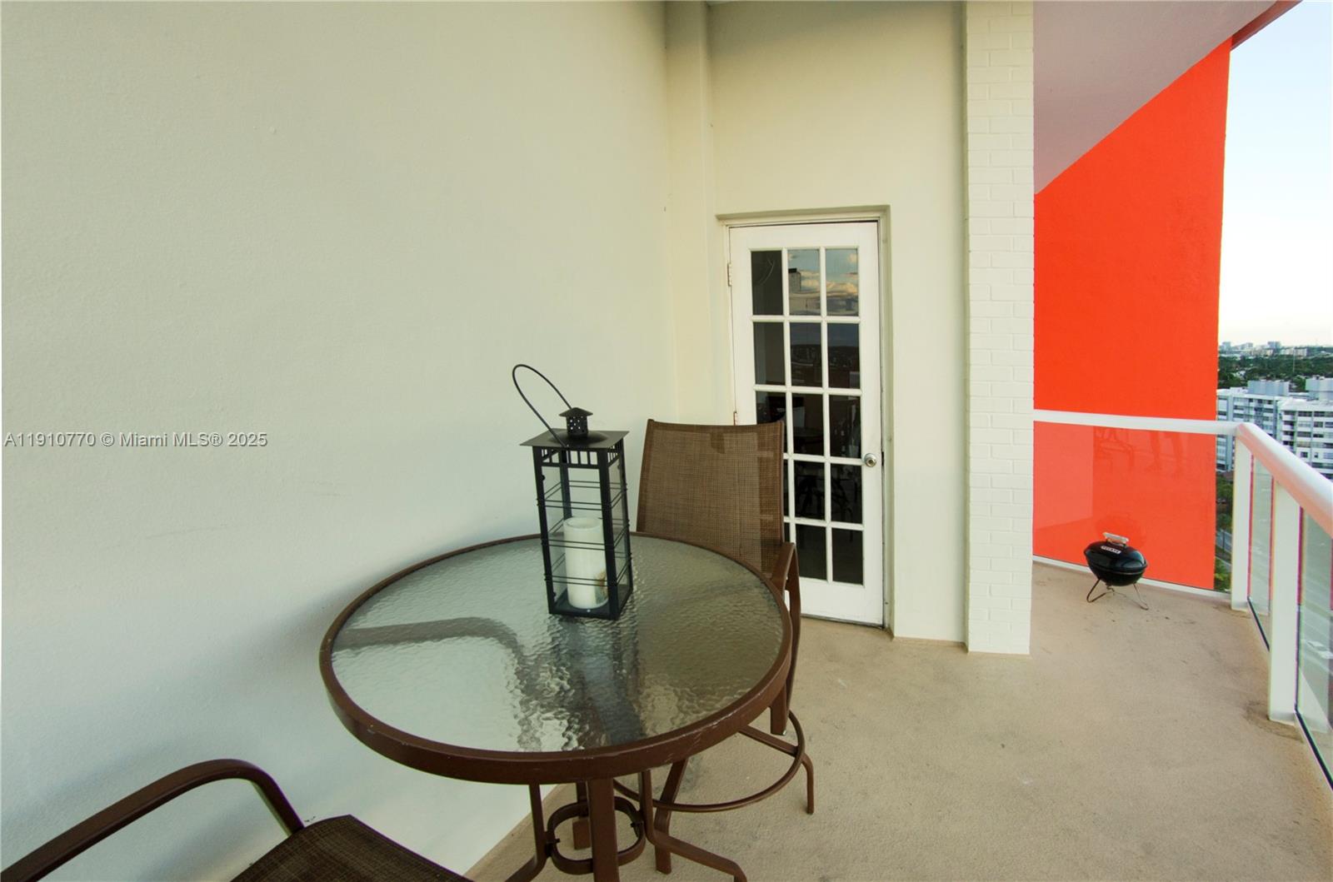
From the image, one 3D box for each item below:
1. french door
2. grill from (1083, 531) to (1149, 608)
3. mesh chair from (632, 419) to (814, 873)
[{"bbox_3d":[0.735,-0.077,2.930,0.760,2.070,0.050,2,6,12],"label":"french door"},{"bbox_3d":[2.630,0.749,3.240,0.295,0.380,0.295,-4,7,-34],"label":"grill"},{"bbox_3d":[0.127,0.568,1.900,0.660,1.170,0.720,2,6,15],"label":"mesh chair"}]

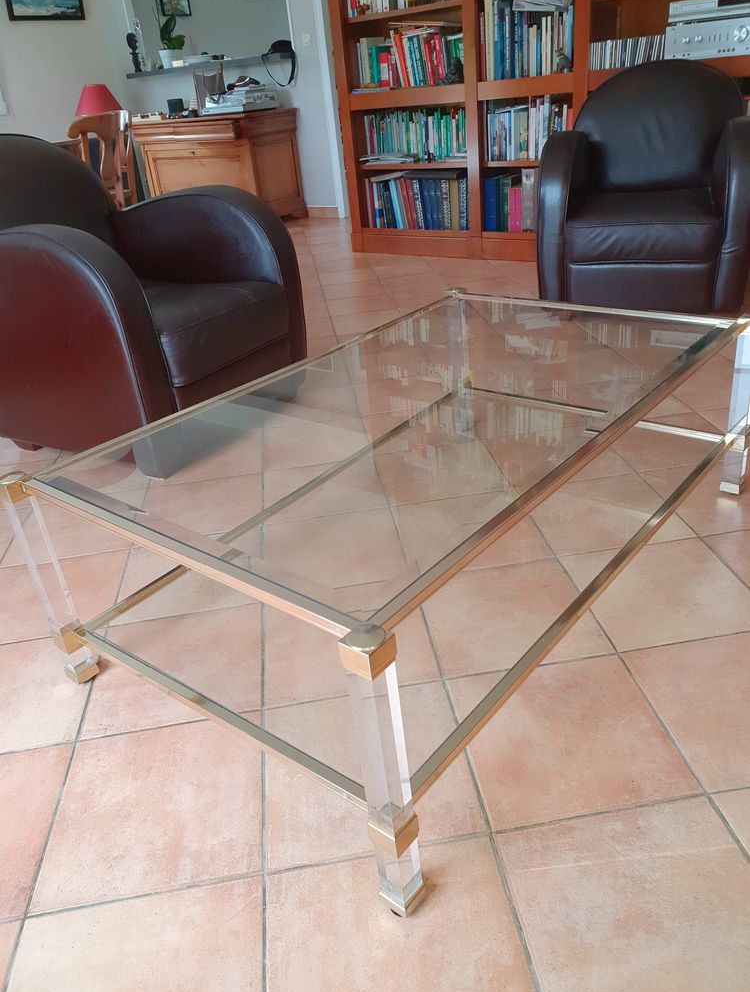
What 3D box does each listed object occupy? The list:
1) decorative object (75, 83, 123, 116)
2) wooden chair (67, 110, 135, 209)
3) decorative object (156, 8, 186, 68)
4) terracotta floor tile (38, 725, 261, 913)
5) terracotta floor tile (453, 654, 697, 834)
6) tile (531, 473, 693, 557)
[{"bbox_3d":[-2.439,-3.395,6.650,0.390,0.450,0.390,-8,29,-4],"label":"decorative object"},{"bbox_3d":[-1.897,-2.034,5.171,0.500,1.018,0.450,13,34,31],"label":"wooden chair"},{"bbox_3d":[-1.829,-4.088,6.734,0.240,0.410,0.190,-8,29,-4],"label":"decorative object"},{"bbox_3d":[-0.357,0.512,1.257,0.340,0.012,0.340,-8,28,-4],"label":"terracotta floor tile"},{"bbox_3d":[0.316,0.402,1.267,0.330,0.010,0.330,-8,29,-4],"label":"terracotta floor tile"},{"bbox_3d":[0.578,0.045,1.937,0.340,0.012,0.340,-8,28,-4],"label":"tile"}]

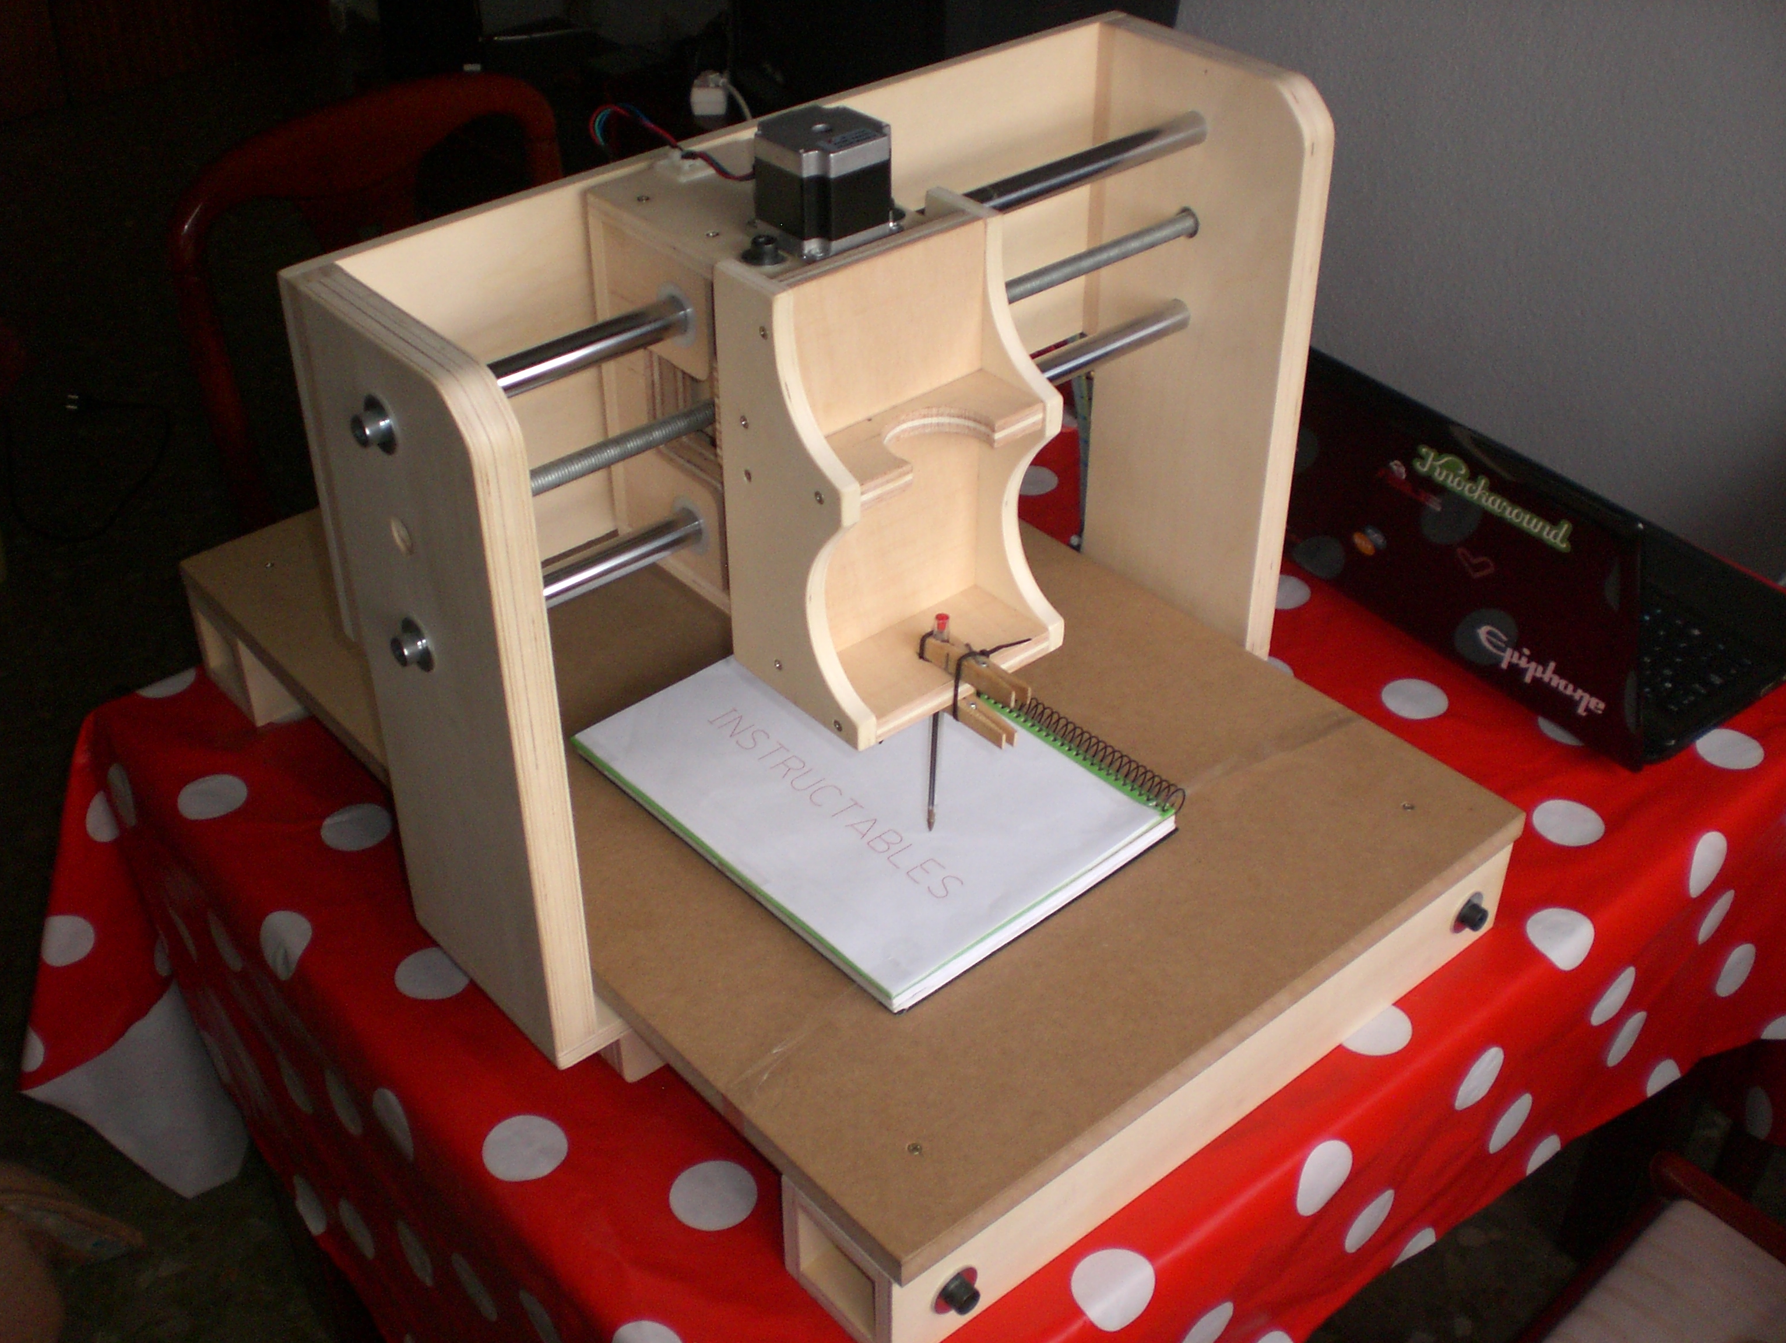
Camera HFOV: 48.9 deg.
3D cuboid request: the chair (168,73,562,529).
[{"bbox_3d":[-0.388,-0.111,2.114,0.460,0.910,0.500,-27,44,-31],"label":"chair"}]

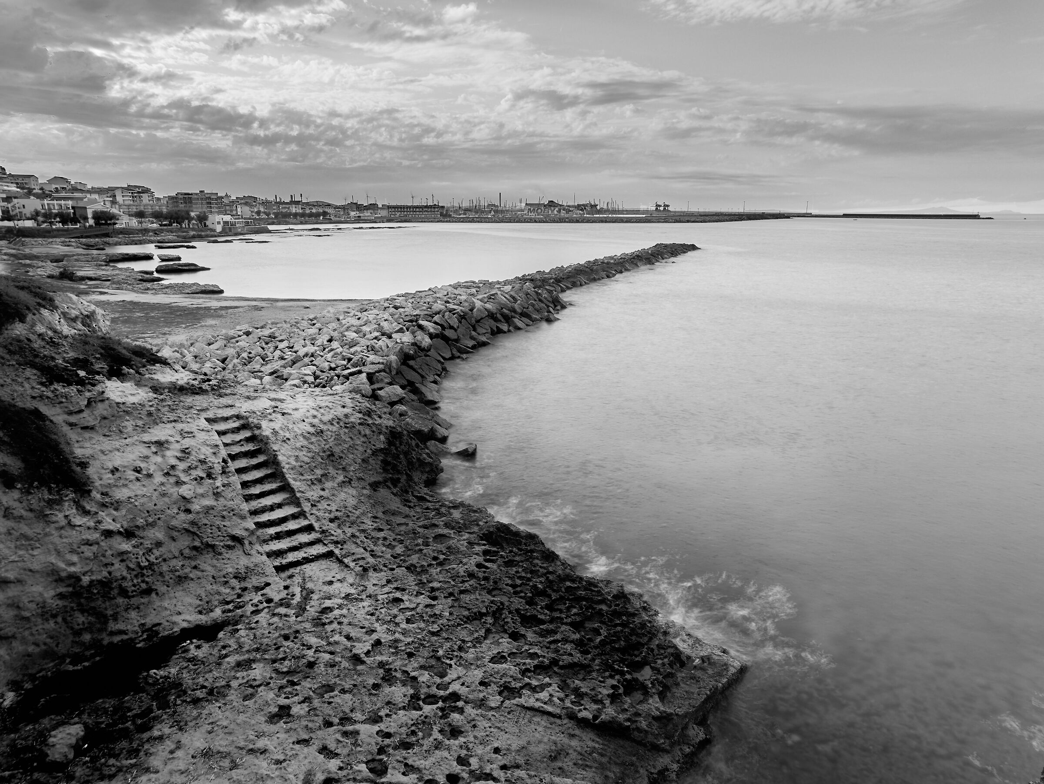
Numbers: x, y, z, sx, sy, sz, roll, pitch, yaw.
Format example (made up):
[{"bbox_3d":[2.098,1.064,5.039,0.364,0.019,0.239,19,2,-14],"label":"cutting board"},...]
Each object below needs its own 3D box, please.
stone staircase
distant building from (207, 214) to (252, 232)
[{"bbox_3d":[-5.599,2.000,15.127,1.150,2.136,4.229,-13,19,-42],"label":"stone staircase"},{"bbox_3d":[-106.867,-61.678,265.167,6.600,5.880,14.800,11,18,38],"label":"distant building"}]

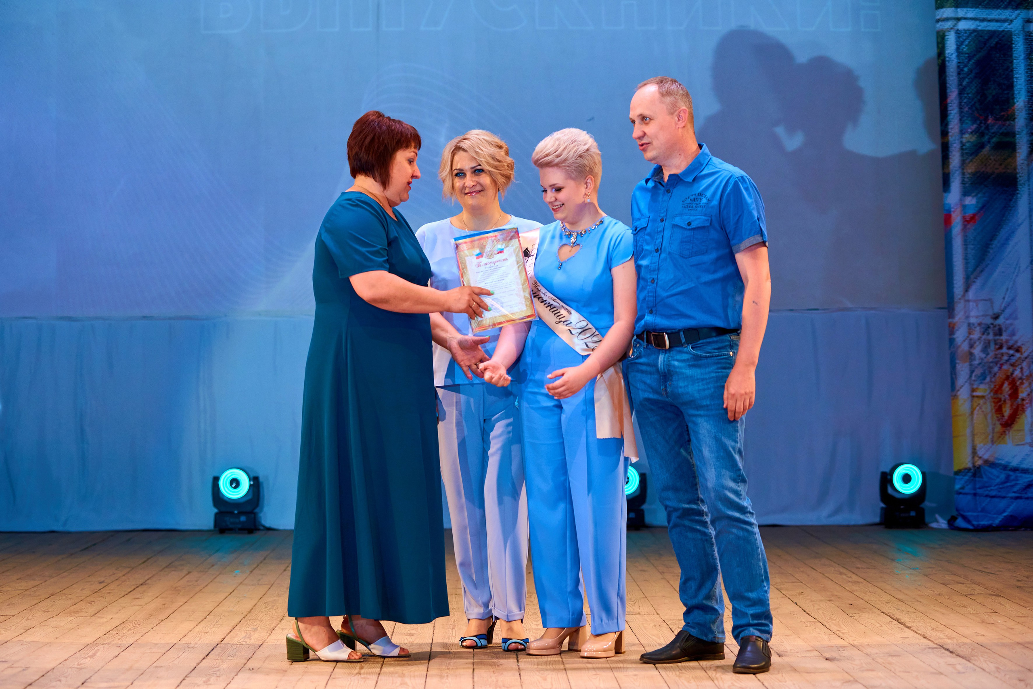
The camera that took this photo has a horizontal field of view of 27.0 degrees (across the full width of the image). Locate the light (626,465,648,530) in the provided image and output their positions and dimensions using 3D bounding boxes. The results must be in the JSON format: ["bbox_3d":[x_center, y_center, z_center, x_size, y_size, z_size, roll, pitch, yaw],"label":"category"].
[{"bbox_3d":[0.610,0.867,12.192,0.270,0.370,0.240,0,-1,-3],"label":"light"}]

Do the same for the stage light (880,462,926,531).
[{"bbox_3d":[2.214,0.864,12.332,0.270,0.370,0.240,0,-1,-3],"label":"stage light"}]

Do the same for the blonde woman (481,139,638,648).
[{"bbox_3d":[0.136,0.151,6.909,0.480,1.690,0.410,-1,-1,28],"label":"blonde woman"}]

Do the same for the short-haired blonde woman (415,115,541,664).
[{"bbox_3d":[-0.126,0.143,7.099,0.450,1.710,0.400,0,-1,10],"label":"short-haired blonde woman"}]

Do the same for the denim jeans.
[{"bbox_3d":[0.573,0.440,6.736,0.440,0.965,0.340,-1,-1,29],"label":"denim jeans"}]

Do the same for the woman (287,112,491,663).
[{"bbox_3d":[-0.410,0.127,6.900,0.620,1.740,0.500,0,-1,13],"label":"woman"}]

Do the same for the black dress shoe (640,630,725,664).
[{"bbox_3d":[0.524,0.941,6.786,0.285,0.105,0.105,0,-1,-19],"label":"black dress shoe"}]

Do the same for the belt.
[{"bbox_3d":[0.527,-0.018,6.721,0.345,0.060,0.260,-1,-1,29],"label":"belt"}]

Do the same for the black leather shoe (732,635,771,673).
[{"bbox_3d":[0.730,0.938,6.611,0.105,0.105,0.285,0,-1,13],"label":"black leather shoe"}]

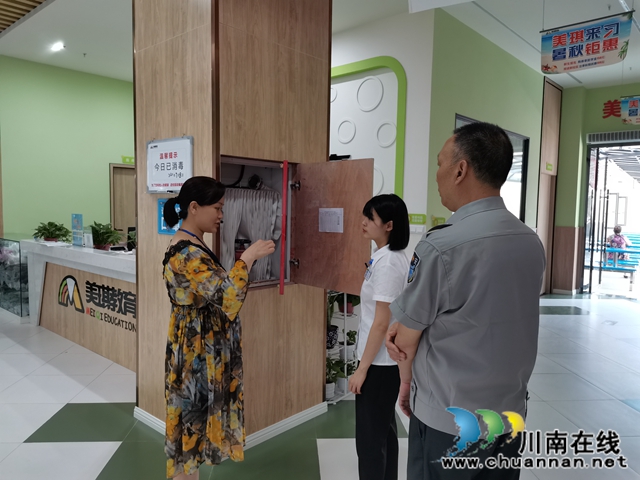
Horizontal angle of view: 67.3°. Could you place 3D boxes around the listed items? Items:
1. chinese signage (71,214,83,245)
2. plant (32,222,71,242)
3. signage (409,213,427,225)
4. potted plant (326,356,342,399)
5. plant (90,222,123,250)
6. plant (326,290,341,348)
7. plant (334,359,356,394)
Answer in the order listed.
[{"bbox_3d":[-2.667,-0.106,5.290,0.210,0.340,0.060,4,5,31],"label":"chinese signage"},{"bbox_3d":[-3.244,-0.103,5.830,0.410,0.240,0.390,1,4,-3],"label":"plant"},{"bbox_3d":[1.032,-0.223,5.189,0.240,0.112,0.020,5,6,41],"label":"signage"},{"bbox_3d":[0.066,1.057,3.740,0.200,0.310,0.200,1,4,-3],"label":"potted plant"},{"bbox_3d":[-2.181,-0.042,4.900,0.310,0.290,0.300,1,4,-3],"label":"plant"},{"bbox_3d":[0.074,0.626,3.740,0.190,0.430,0.190,1,4,-3],"label":"plant"},{"bbox_3d":[0.203,1.063,3.830,0.200,0.285,0.200,1,4,-3],"label":"plant"}]

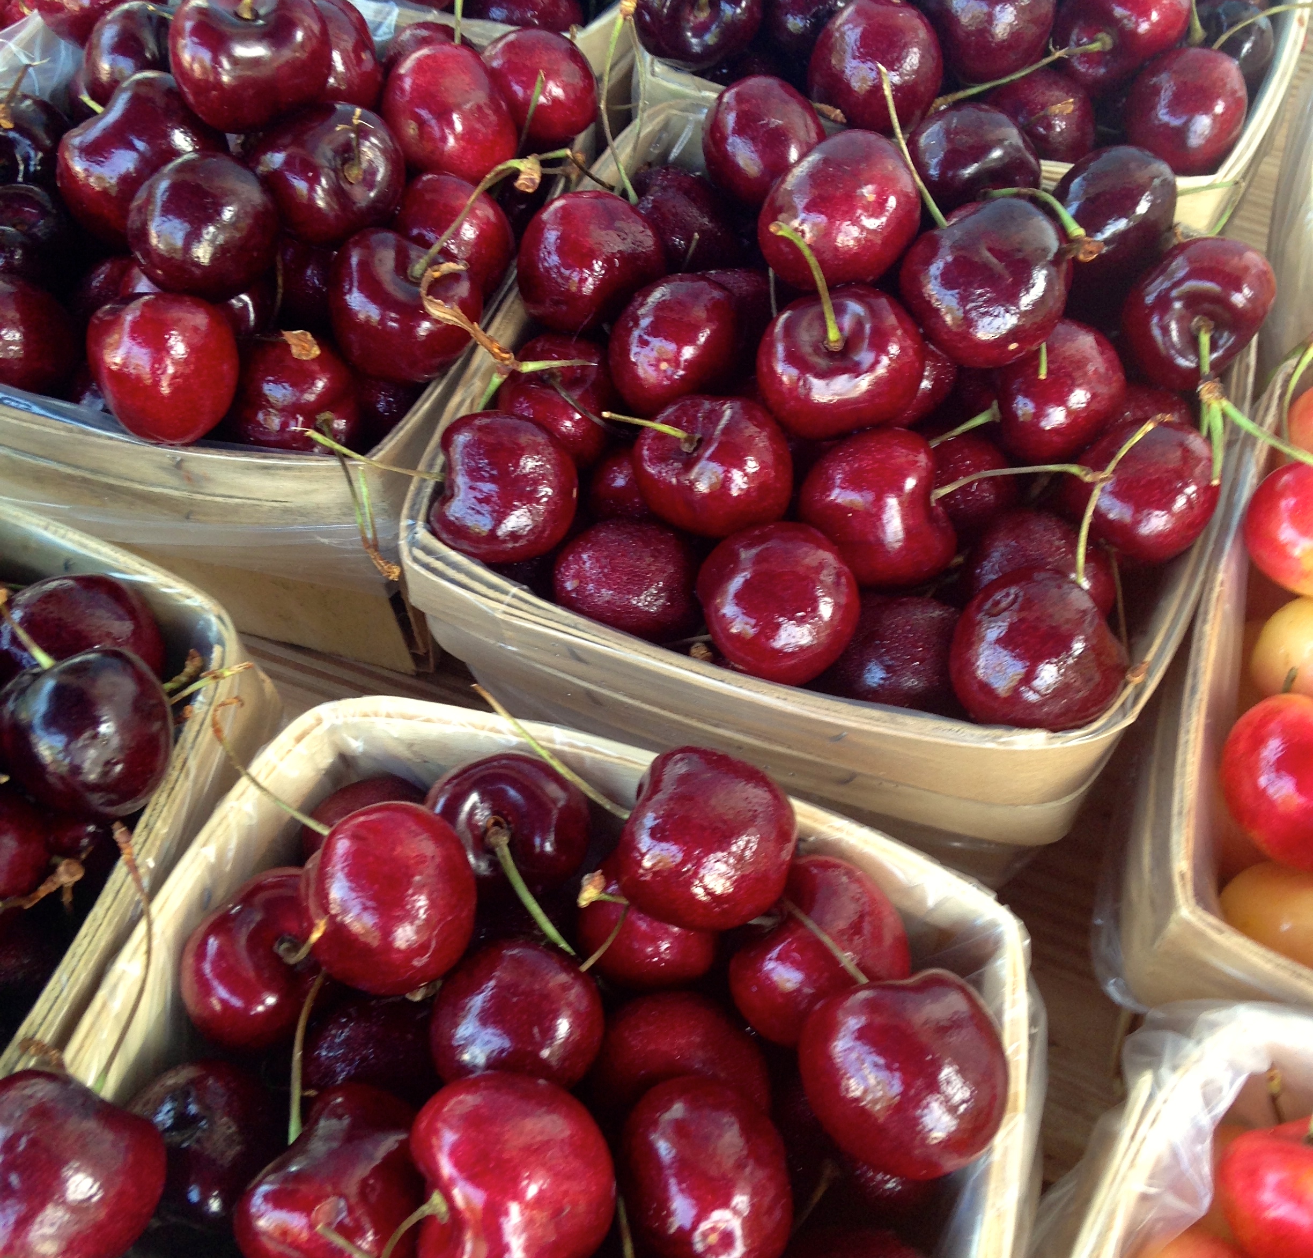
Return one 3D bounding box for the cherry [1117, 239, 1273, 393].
[{"bbox_3d":[0.091,-0.053,0.282,0.024,0.028,0.024,53,25,-6],"label":"cherry"}]

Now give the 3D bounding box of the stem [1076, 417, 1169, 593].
[{"bbox_3d":[0.073,-0.021,0.267,0.006,0.003,0.031,26,104,0],"label":"stem"}]

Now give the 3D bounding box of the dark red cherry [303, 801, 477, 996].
[{"bbox_3d":[-0.038,0.038,0.238,0.025,0.026,0.025,-4,57,0],"label":"dark red cherry"}]

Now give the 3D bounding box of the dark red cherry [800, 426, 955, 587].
[{"bbox_3d":[0.036,-0.020,0.272,0.024,0.025,0.026,-13,84,3],"label":"dark red cherry"}]

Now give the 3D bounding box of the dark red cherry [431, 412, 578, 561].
[{"bbox_3d":[-0.025,-0.024,0.280,0.025,0.025,0.025,6,90,-6],"label":"dark red cherry"}]

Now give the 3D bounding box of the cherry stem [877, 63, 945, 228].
[{"bbox_3d":[0.047,-0.089,0.308,0.003,0.034,0.002,-28,23,0],"label":"cherry stem"}]

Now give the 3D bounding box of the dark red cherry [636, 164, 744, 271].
[{"bbox_3d":[0.005,-0.080,0.328,0.025,0.025,0.025,-4,57,0],"label":"dark red cherry"}]

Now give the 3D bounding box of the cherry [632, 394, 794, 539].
[{"bbox_3d":[0.009,-0.027,0.279,0.027,0.025,0.025,-5,73,21],"label":"cherry"}]

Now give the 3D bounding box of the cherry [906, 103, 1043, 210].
[{"bbox_3d":[0.062,-0.091,0.326,0.026,0.024,0.025,0,53,0],"label":"cherry"}]

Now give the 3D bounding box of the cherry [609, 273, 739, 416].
[{"bbox_3d":[0.003,-0.051,0.298,0.022,0.025,0.024,28,29,-7],"label":"cherry"}]

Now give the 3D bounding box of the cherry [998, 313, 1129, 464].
[{"bbox_3d":[0.072,-0.043,0.298,0.025,0.025,0.025,0,53,0],"label":"cherry"}]

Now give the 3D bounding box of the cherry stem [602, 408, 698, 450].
[{"bbox_3d":[-0.001,-0.032,0.263,0.018,0.003,0.002,11,51,-28],"label":"cherry stem"}]

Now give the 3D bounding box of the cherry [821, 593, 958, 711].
[{"bbox_3d":[0.039,0.005,0.274,0.025,0.024,0.025,-4,57,0],"label":"cherry"}]

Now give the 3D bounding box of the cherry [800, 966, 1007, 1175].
[{"bbox_3d":[0.032,0.058,0.219,0.028,0.025,0.026,6,99,0],"label":"cherry"}]

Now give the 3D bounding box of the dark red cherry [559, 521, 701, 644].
[{"bbox_3d":[-0.005,-0.008,0.280,0.025,0.022,0.024,0,53,0],"label":"dark red cherry"}]

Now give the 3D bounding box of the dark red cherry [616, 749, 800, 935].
[{"bbox_3d":[0.007,0.031,0.243,0.025,0.025,0.025,25,90,18],"label":"dark red cherry"}]

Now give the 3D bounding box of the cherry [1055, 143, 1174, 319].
[{"bbox_3d":[0.086,-0.076,0.313,0.025,0.026,0.026,0,53,0],"label":"cherry"}]

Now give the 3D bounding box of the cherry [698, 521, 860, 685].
[{"bbox_3d":[0.019,-0.004,0.267,0.026,0.025,0.025,-4,57,0],"label":"cherry"}]

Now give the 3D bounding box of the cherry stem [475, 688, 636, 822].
[{"bbox_3d":[-0.016,0.019,0.259,0.034,0.002,0.003,38,90,12],"label":"cherry stem"}]

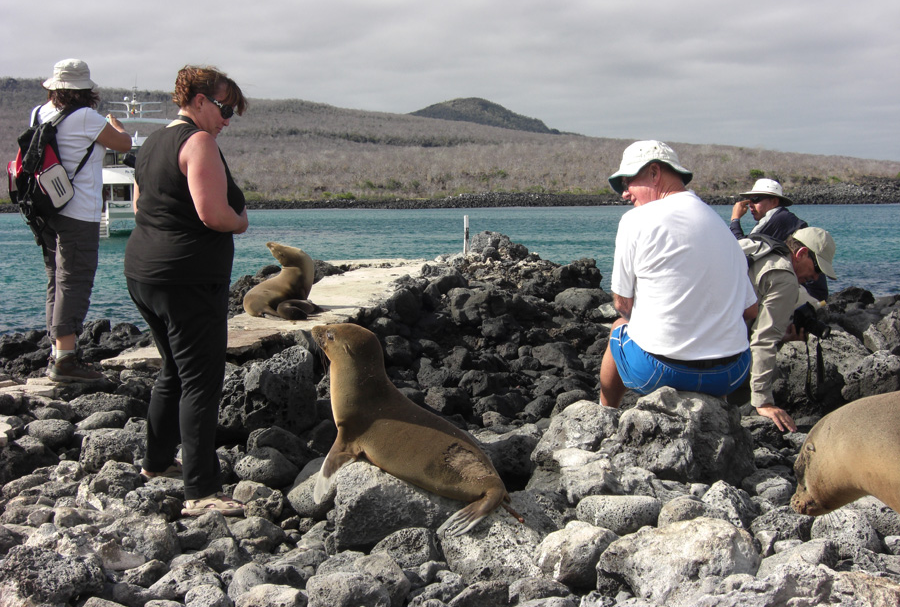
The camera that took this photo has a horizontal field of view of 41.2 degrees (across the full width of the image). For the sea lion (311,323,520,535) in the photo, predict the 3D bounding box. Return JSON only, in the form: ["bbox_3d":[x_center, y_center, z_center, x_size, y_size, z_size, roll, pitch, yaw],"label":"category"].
[{"bbox_3d":[-0.121,0.432,4.200,0.720,0.720,0.380,2,5,16],"label":"sea lion"}]

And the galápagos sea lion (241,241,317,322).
[{"bbox_3d":[-1.232,-0.162,8.800,0.500,0.550,0.360,2,6,24],"label":"galápagos sea lion"}]

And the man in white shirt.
[{"bbox_3d":[0.841,-0.055,4.420,0.570,1.100,0.720,-2,6,-25],"label":"man in white shirt"}]

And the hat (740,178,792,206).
[{"bbox_3d":[1.773,-0.619,6.700,0.310,0.130,0.280,8,1,-24],"label":"hat"}]

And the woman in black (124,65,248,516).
[{"bbox_3d":[-0.988,-0.060,4.500,0.460,1.620,0.520,-4,6,-36],"label":"woman in black"}]

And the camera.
[{"bbox_3d":[1.481,0.074,4.900,0.155,0.105,0.135,30,6,25],"label":"camera"}]

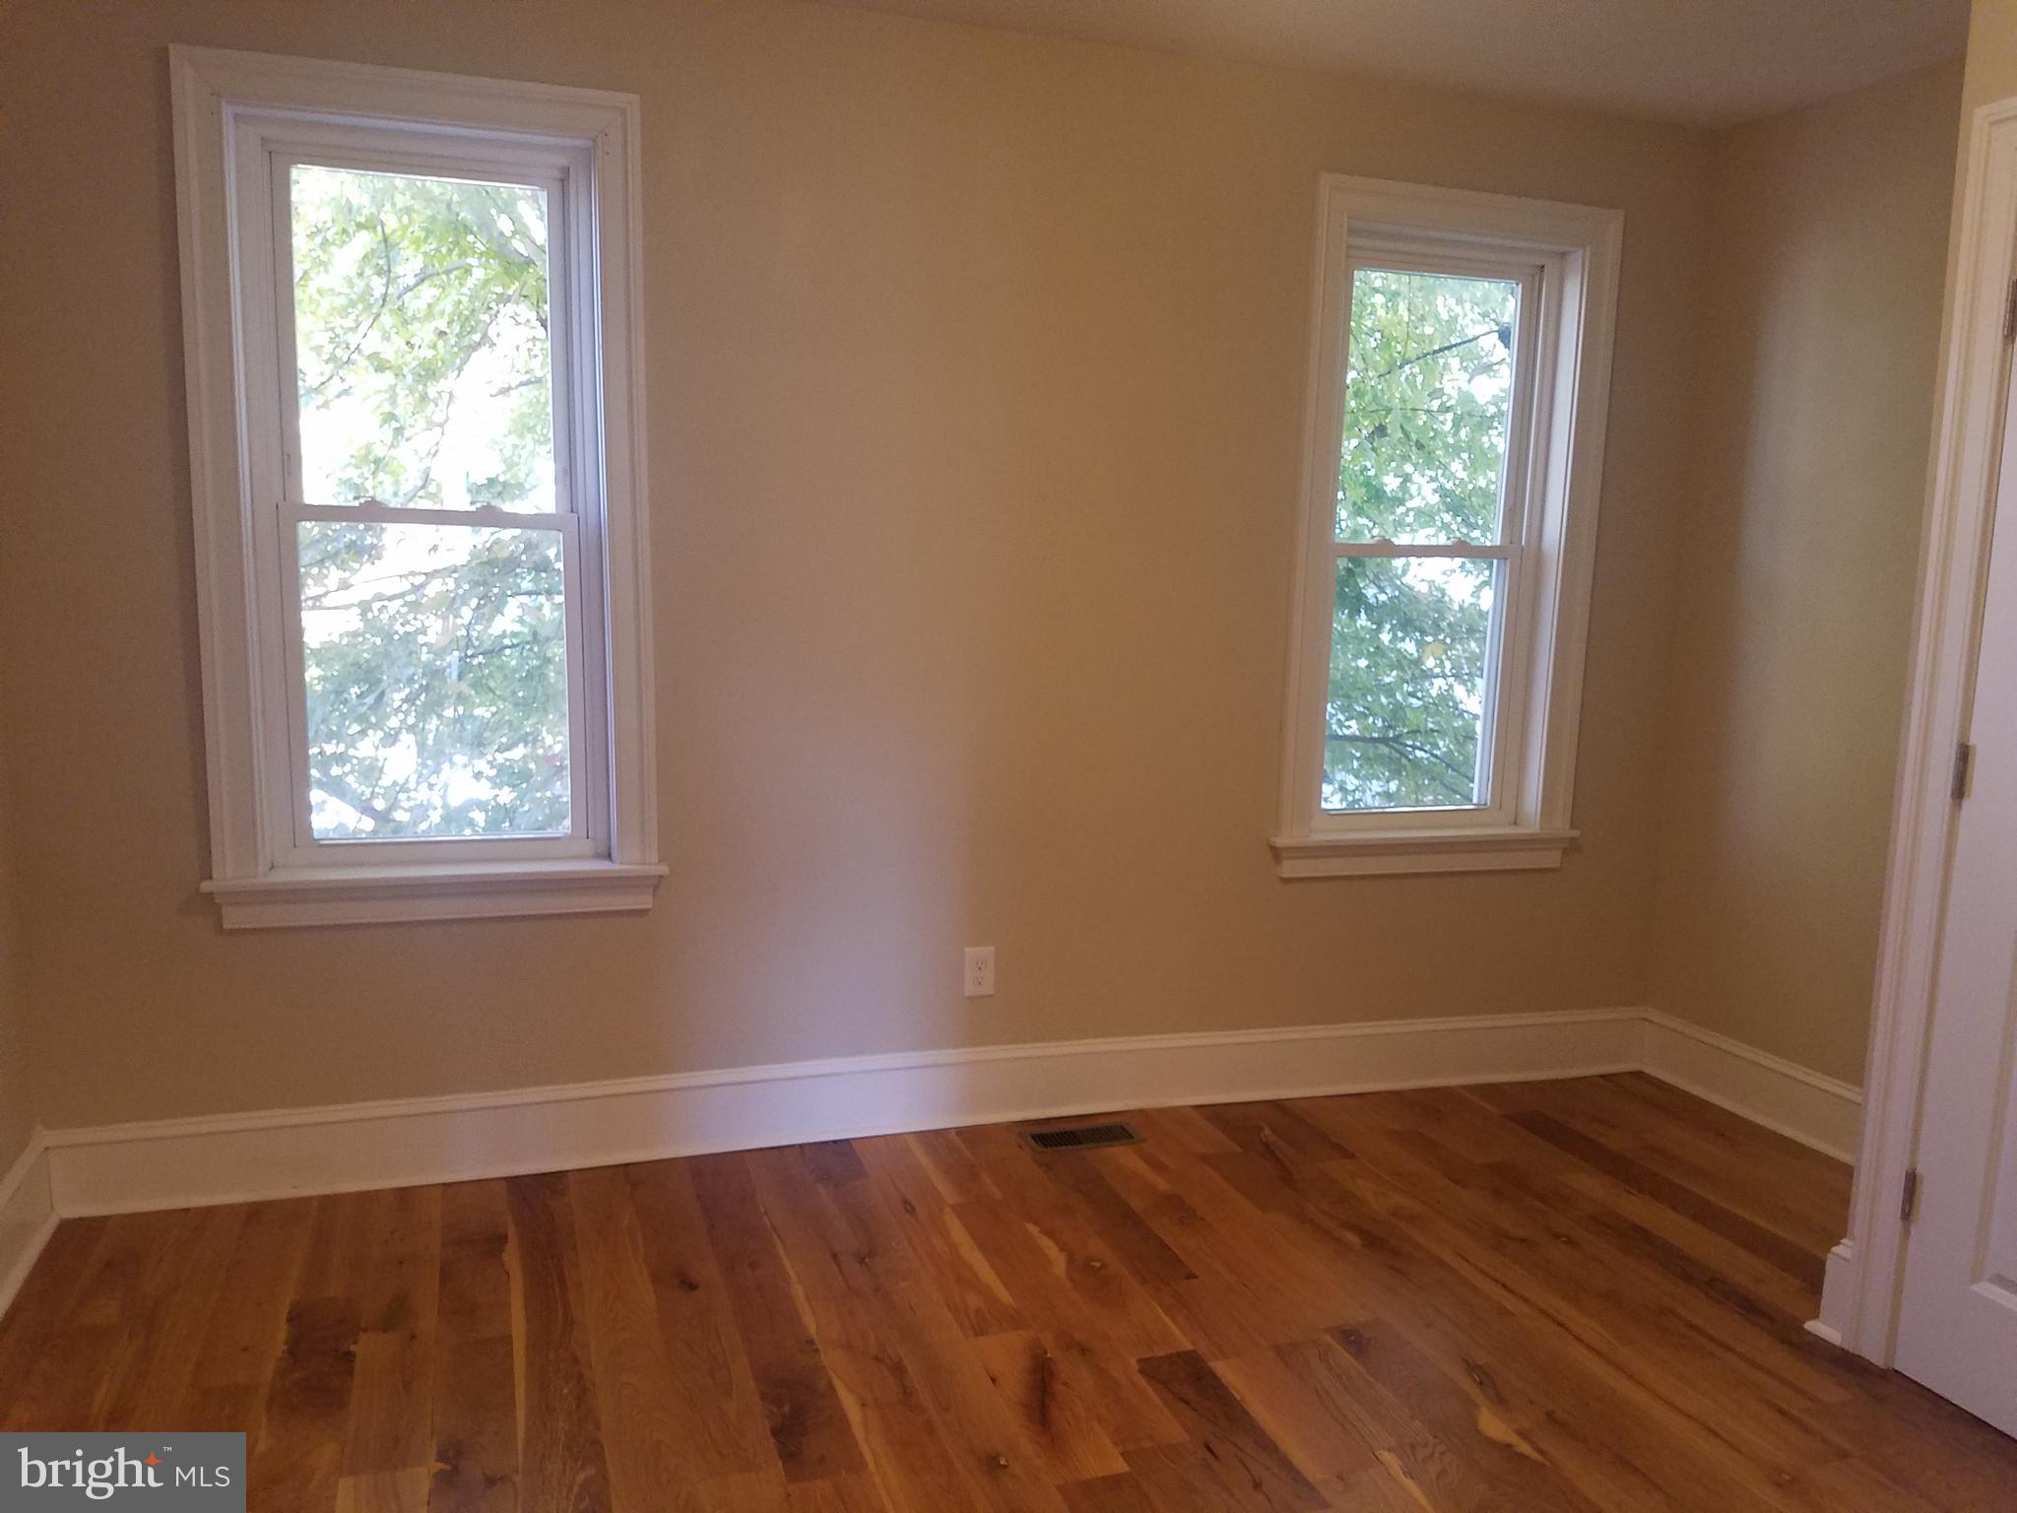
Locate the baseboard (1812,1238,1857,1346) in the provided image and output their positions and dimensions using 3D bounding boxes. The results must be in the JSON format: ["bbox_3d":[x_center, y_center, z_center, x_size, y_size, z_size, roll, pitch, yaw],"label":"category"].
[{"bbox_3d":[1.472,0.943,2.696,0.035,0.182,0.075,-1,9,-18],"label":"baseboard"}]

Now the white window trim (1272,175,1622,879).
[{"bbox_3d":[1.060,-0.521,3.702,0.850,1.637,0.120,-1,9,-18],"label":"white window trim"}]

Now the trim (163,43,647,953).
[{"bbox_3d":[-1.135,-0.485,3.006,0.850,1.637,0.120,-1,9,-18],"label":"trim"}]

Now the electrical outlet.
[{"bbox_3d":[-0.065,0.495,3.481,0.071,0.115,0.010,-1,9,-18],"label":"electrical outlet"}]

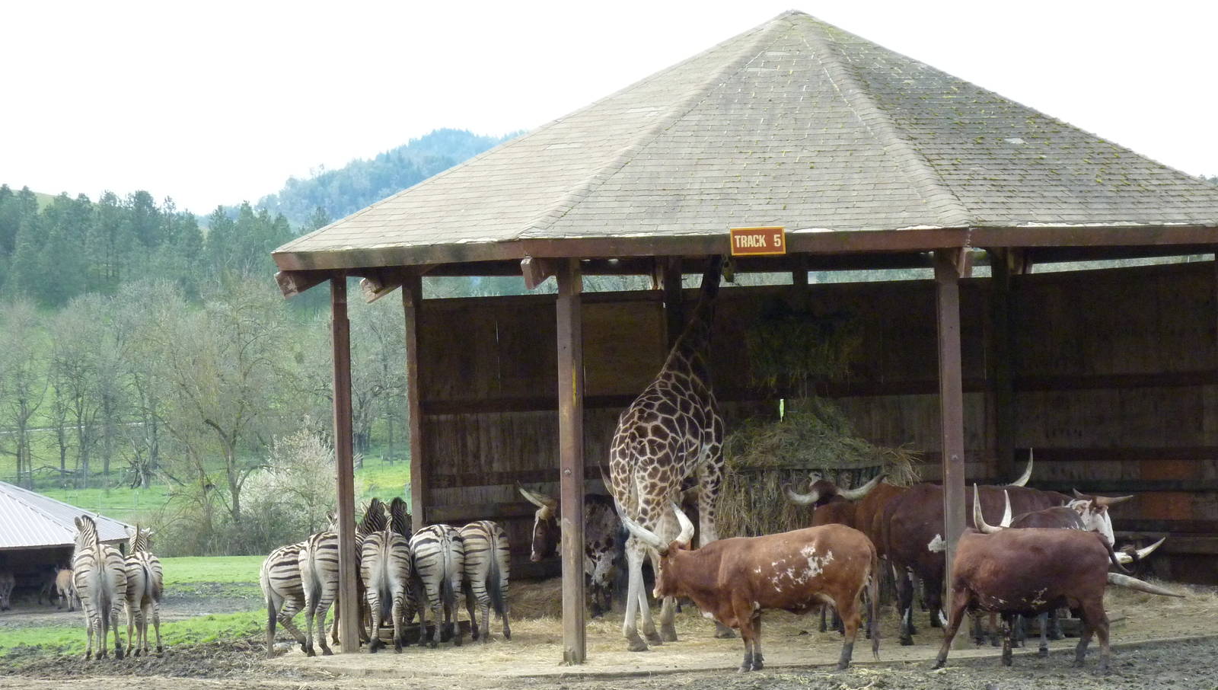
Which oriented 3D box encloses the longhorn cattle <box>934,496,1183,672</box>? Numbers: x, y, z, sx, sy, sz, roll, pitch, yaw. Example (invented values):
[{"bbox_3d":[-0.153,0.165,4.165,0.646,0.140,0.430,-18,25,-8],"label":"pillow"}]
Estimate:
[{"bbox_3d":[3.978,2.184,35.811,2.100,1.500,0.800,-2,-1,15],"label":"longhorn cattle"}]

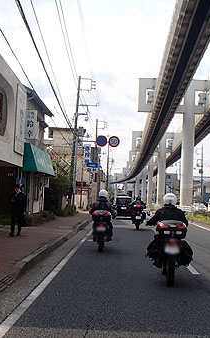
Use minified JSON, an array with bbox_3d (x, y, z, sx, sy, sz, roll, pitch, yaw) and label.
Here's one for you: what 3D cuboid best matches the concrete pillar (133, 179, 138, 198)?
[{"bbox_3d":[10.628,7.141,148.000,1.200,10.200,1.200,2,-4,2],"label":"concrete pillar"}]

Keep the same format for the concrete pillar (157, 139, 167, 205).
[{"bbox_3d":[10.180,0.518,78.371,1.400,12.200,1.400,2,-3,3],"label":"concrete pillar"}]

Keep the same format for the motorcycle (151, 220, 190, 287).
[{"bbox_3d":[1.202,1.492,8.530,0.760,1.220,2.100,2,-4,2],"label":"motorcycle"}]

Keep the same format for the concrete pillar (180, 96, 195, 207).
[{"bbox_3d":[8.730,-1.823,46.385,1.270,12.660,1.270,2,-3,3],"label":"concrete pillar"}]

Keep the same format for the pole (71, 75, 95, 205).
[{"bbox_3d":[-1.656,-2.027,36.312,1.600,11.160,0.550,2,-3,3],"label":"pole"}]

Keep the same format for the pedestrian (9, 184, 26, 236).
[{"bbox_3d":[-2.885,1.375,14.837,0.540,1.700,0.380,1,-4,19],"label":"pedestrian"}]

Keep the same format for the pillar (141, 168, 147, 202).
[{"bbox_3d":[12.758,5.096,142.340,1.350,11.190,1.350,2,-3,3],"label":"pillar"}]

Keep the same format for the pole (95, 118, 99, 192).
[{"bbox_3d":[-0.883,-0.895,57.000,0.300,11.600,0.300,2,-4,2],"label":"pole"}]

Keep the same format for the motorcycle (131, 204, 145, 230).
[{"bbox_3d":[1.603,2.279,21.302,0.820,1.300,2.150,2,-3,3],"label":"motorcycle"}]

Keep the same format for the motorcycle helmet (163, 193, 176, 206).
[{"bbox_3d":[1.264,0.596,8.650,0.255,0.270,0.320,2,-3,3],"label":"motorcycle helmet"}]

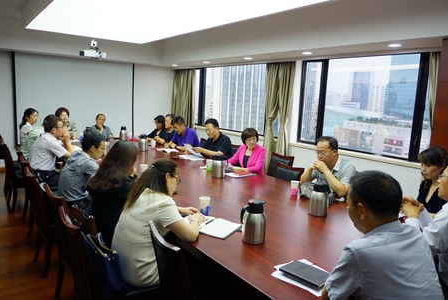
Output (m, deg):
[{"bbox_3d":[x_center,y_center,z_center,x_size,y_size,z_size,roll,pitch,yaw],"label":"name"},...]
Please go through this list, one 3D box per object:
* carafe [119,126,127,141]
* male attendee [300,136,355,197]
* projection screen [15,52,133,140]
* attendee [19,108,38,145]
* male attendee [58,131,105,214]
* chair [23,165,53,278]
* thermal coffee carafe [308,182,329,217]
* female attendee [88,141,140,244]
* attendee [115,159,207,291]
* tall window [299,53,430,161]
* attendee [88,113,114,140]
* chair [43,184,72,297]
[{"bbox_3d":[-1.794,-0.291,6.039,0.138,0.244,0.170,2,9,-3],"label":"carafe"},{"bbox_3d":[1.033,0.522,3.303,0.640,1.280,0.510,-3,10,-33],"label":"male attendee"},{"bbox_3d":[-3.008,-1.004,7.100,2.349,1.766,0.060,-4,11,-37],"label":"projection screen"},{"bbox_3d":[-2.894,0.003,5.402,0.660,1.270,0.460,0,9,-16],"label":"attendee"},{"bbox_3d":[-1.227,0.457,3.135,0.660,1.270,0.500,-5,11,-39],"label":"male attendee"},{"bbox_3d":[-1.481,0.623,3.138,0.560,0.920,0.450,-5,11,-39],"label":"chair"},{"bbox_3d":[0.746,0.372,2.599,0.180,0.246,0.148,-4,11,-37],"label":"thermal coffee carafe"},{"bbox_3d":[-0.763,0.540,2.716,0.660,1.240,0.480,-6,12,-42],"label":"female attendee"},{"bbox_3d":[-0.386,0.654,2.134,0.700,1.230,0.500,-5,12,-40],"label":"attendee"},{"bbox_3d":[1.752,-0.612,4.554,0.100,1.242,1.831,-4,11,-37],"label":"tall window"},{"bbox_3d":[-2.312,-0.081,6.364,0.520,1.190,0.680,-4,11,-35],"label":"attendee"},{"bbox_3d":[-1.012,0.725,2.588,0.560,0.920,0.450,-5,12,-42],"label":"chair"}]

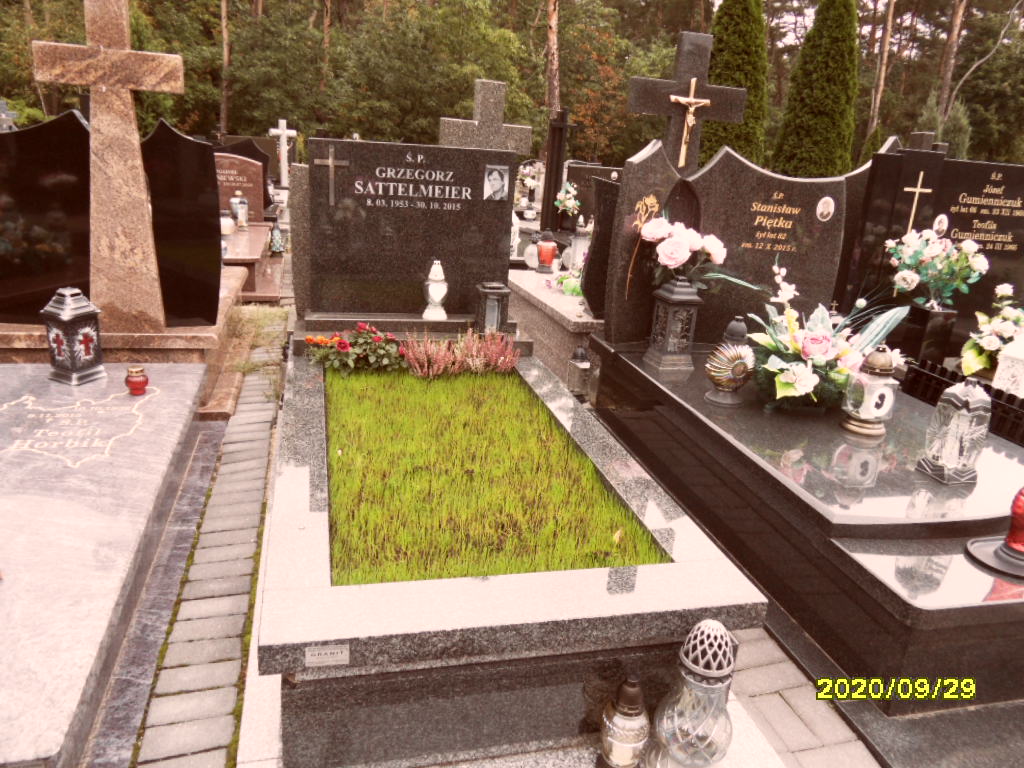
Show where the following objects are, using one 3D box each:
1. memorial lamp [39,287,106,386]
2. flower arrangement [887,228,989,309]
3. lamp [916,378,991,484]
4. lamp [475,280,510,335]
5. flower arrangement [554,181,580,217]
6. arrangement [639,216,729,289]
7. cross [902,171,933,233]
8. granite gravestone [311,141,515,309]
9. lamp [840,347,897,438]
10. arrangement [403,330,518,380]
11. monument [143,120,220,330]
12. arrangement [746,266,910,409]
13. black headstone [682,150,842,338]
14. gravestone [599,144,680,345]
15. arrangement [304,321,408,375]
[{"bbox_3d":[-1.853,-0.214,2.998,0.155,0.385,0.155,11,19,21],"label":"memorial lamp"},{"bbox_3d":[1.861,-0.511,3.124,0.400,0.335,0.380,-1,18,-15],"label":"flower arrangement"},{"bbox_3d":[1.398,0.141,2.201,0.140,0.300,0.135,0,18,-12],"label":"lamp"},{"bbox_3d":[-0.099,-0.336,3.277,0.152,0.250,0.131,0,18,-15],"label":"lamp"},{"bbox_3d":[0.641,-2.142,8.200,0.300,0.380,0.300,0,18,-15],"label":"flower arrangement"},{"bbox_3d":[0.711,-0.546,2.947,0.370,0.300,0.320,-1,18,-15],"label":"arrangement"},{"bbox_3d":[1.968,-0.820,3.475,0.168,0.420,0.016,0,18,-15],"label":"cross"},{"bbox_3d":[-0.463,-0.713,3.330,0.926,0.772,0.081,0,18,-15],"label":"granite gravestone"},{"bbox_3d":[1.276,0.021,2.509,0.145,0.300,0.145,-1,18,-13],"label":"lamp"},{"bbox_3d":[-0.216,-0.145,3.034,0.504,0.168,0.210,0,18,-15],"label":"arrangement"},{"bbox_3d":[-1.504,-0.726,3.285,0.310,0.925,0.080,-1,18,-15],"label":"monument"},{"bbox_3d":[1.241,-0.196,2.841,0.620,0.504,0.357,0,18,-15],"label":"arrangement"},{"bbox_3d":[1.246,-0.655,3.515,0.893,0.933,0.094,0,18,-15],"label":"black headstone"},{"bbox_3d":[0.602,-0.632,3.270,0.270,0.915,0.110,-1,18,-15],"label":"gravestone"},{"bbox_3d":[-0.640,-0.144,2.911,0.410,0.200,0.270,-1,18,-15],"label":"arrangement"}]

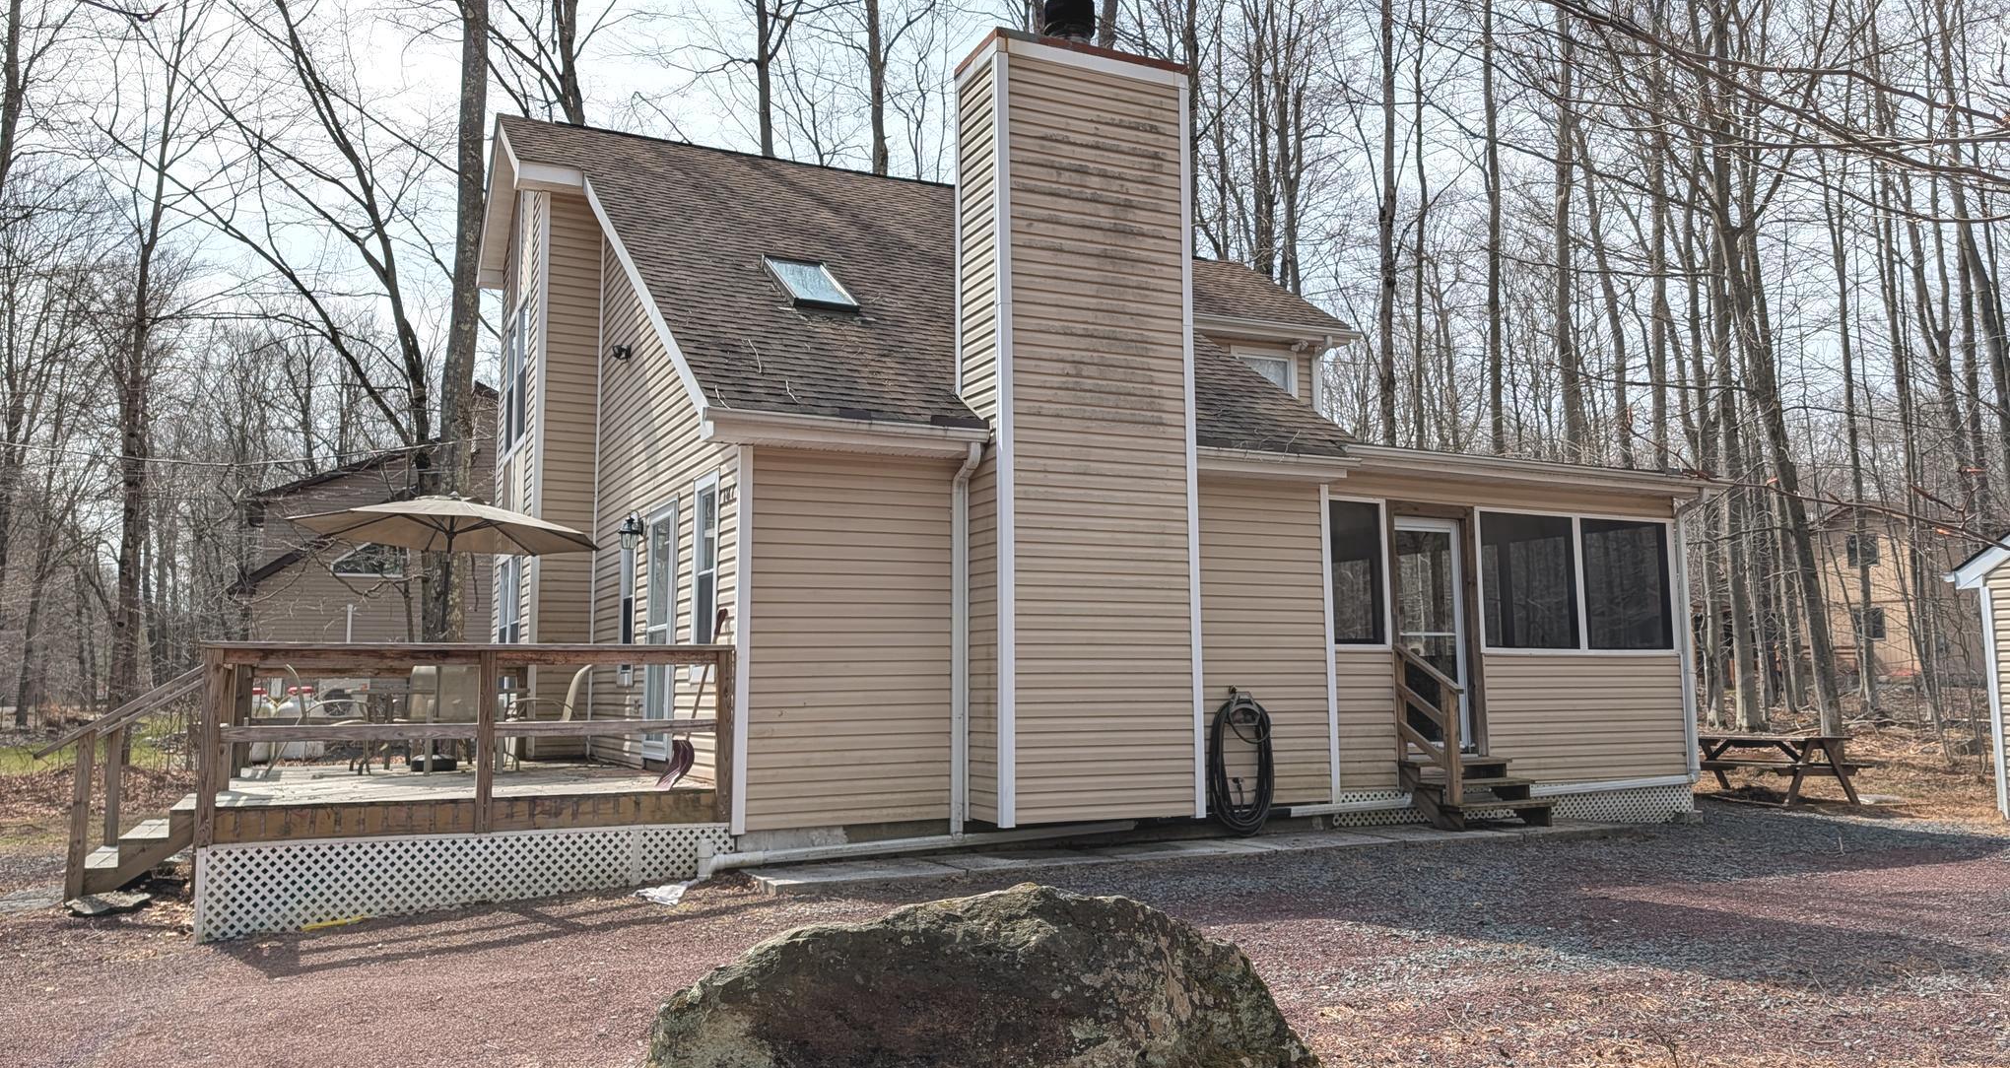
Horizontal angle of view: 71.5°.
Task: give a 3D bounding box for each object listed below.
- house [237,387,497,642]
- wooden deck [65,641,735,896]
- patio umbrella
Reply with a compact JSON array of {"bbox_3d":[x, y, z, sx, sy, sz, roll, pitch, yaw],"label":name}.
[{"bbox_3d":[-13.516,0.722,33.383,8.700,8.500,9.500,2,-7,-28],"label":"house"},{"bbox_3d":[-4.441,1.622,10.578,3.670,1.480,4.390,2,-6,-26],"label":"wooden deck"},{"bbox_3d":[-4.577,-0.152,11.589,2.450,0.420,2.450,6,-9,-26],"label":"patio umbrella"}]

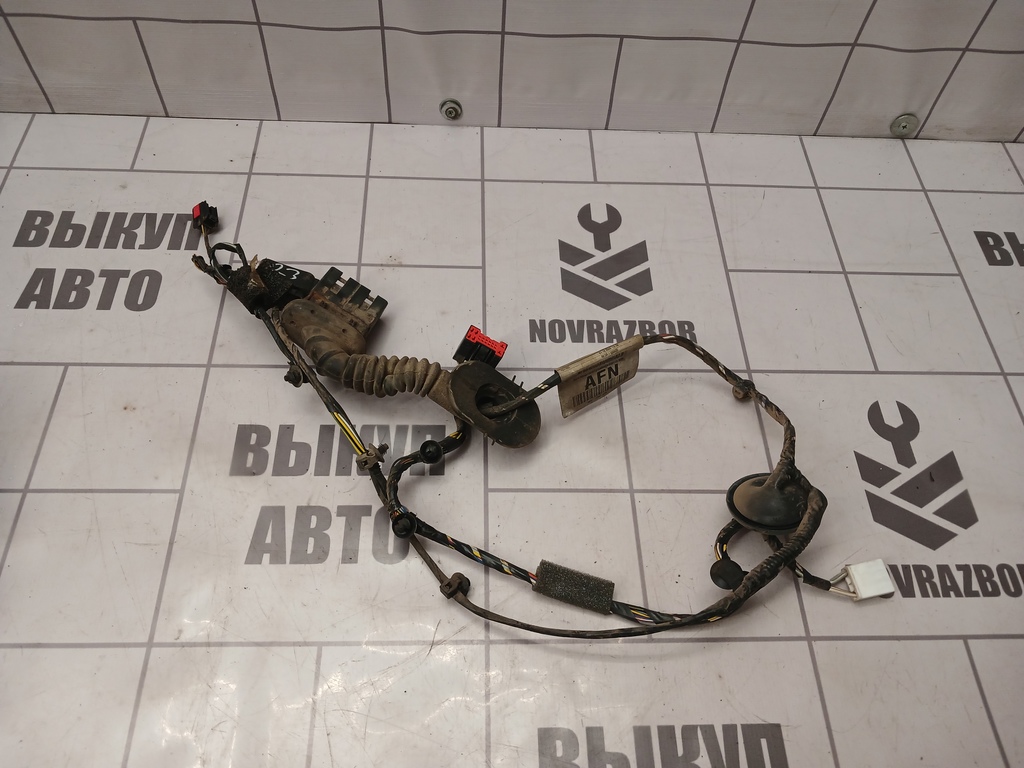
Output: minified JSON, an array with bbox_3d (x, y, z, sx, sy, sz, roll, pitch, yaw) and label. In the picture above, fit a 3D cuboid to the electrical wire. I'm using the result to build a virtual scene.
[{"bbox_3d":[-0.027,0.022,0.536,0.479,0.052,0.255,10,57,2],"label":"electrical wire"}]

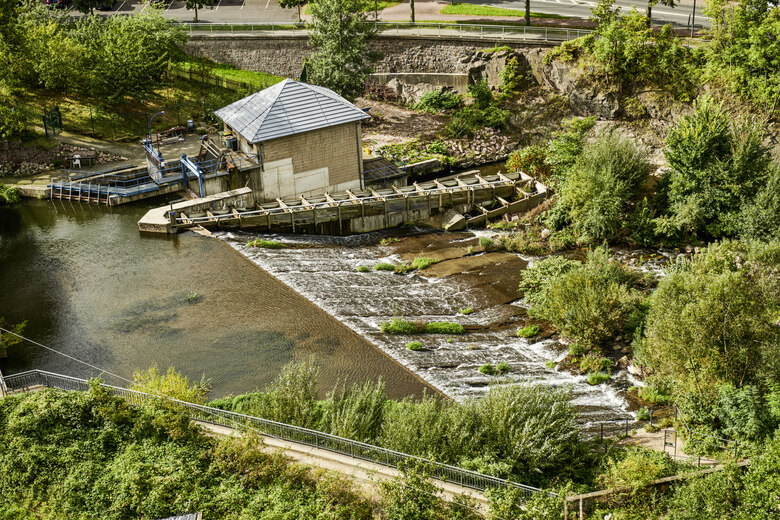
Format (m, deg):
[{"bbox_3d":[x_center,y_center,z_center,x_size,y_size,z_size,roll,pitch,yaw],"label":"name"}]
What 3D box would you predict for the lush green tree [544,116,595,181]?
[{"bbox_3d":[13.310,-7.940,106.080,3.690,5.580,3.690,-3,25,0],"label":"lush green tree"}]

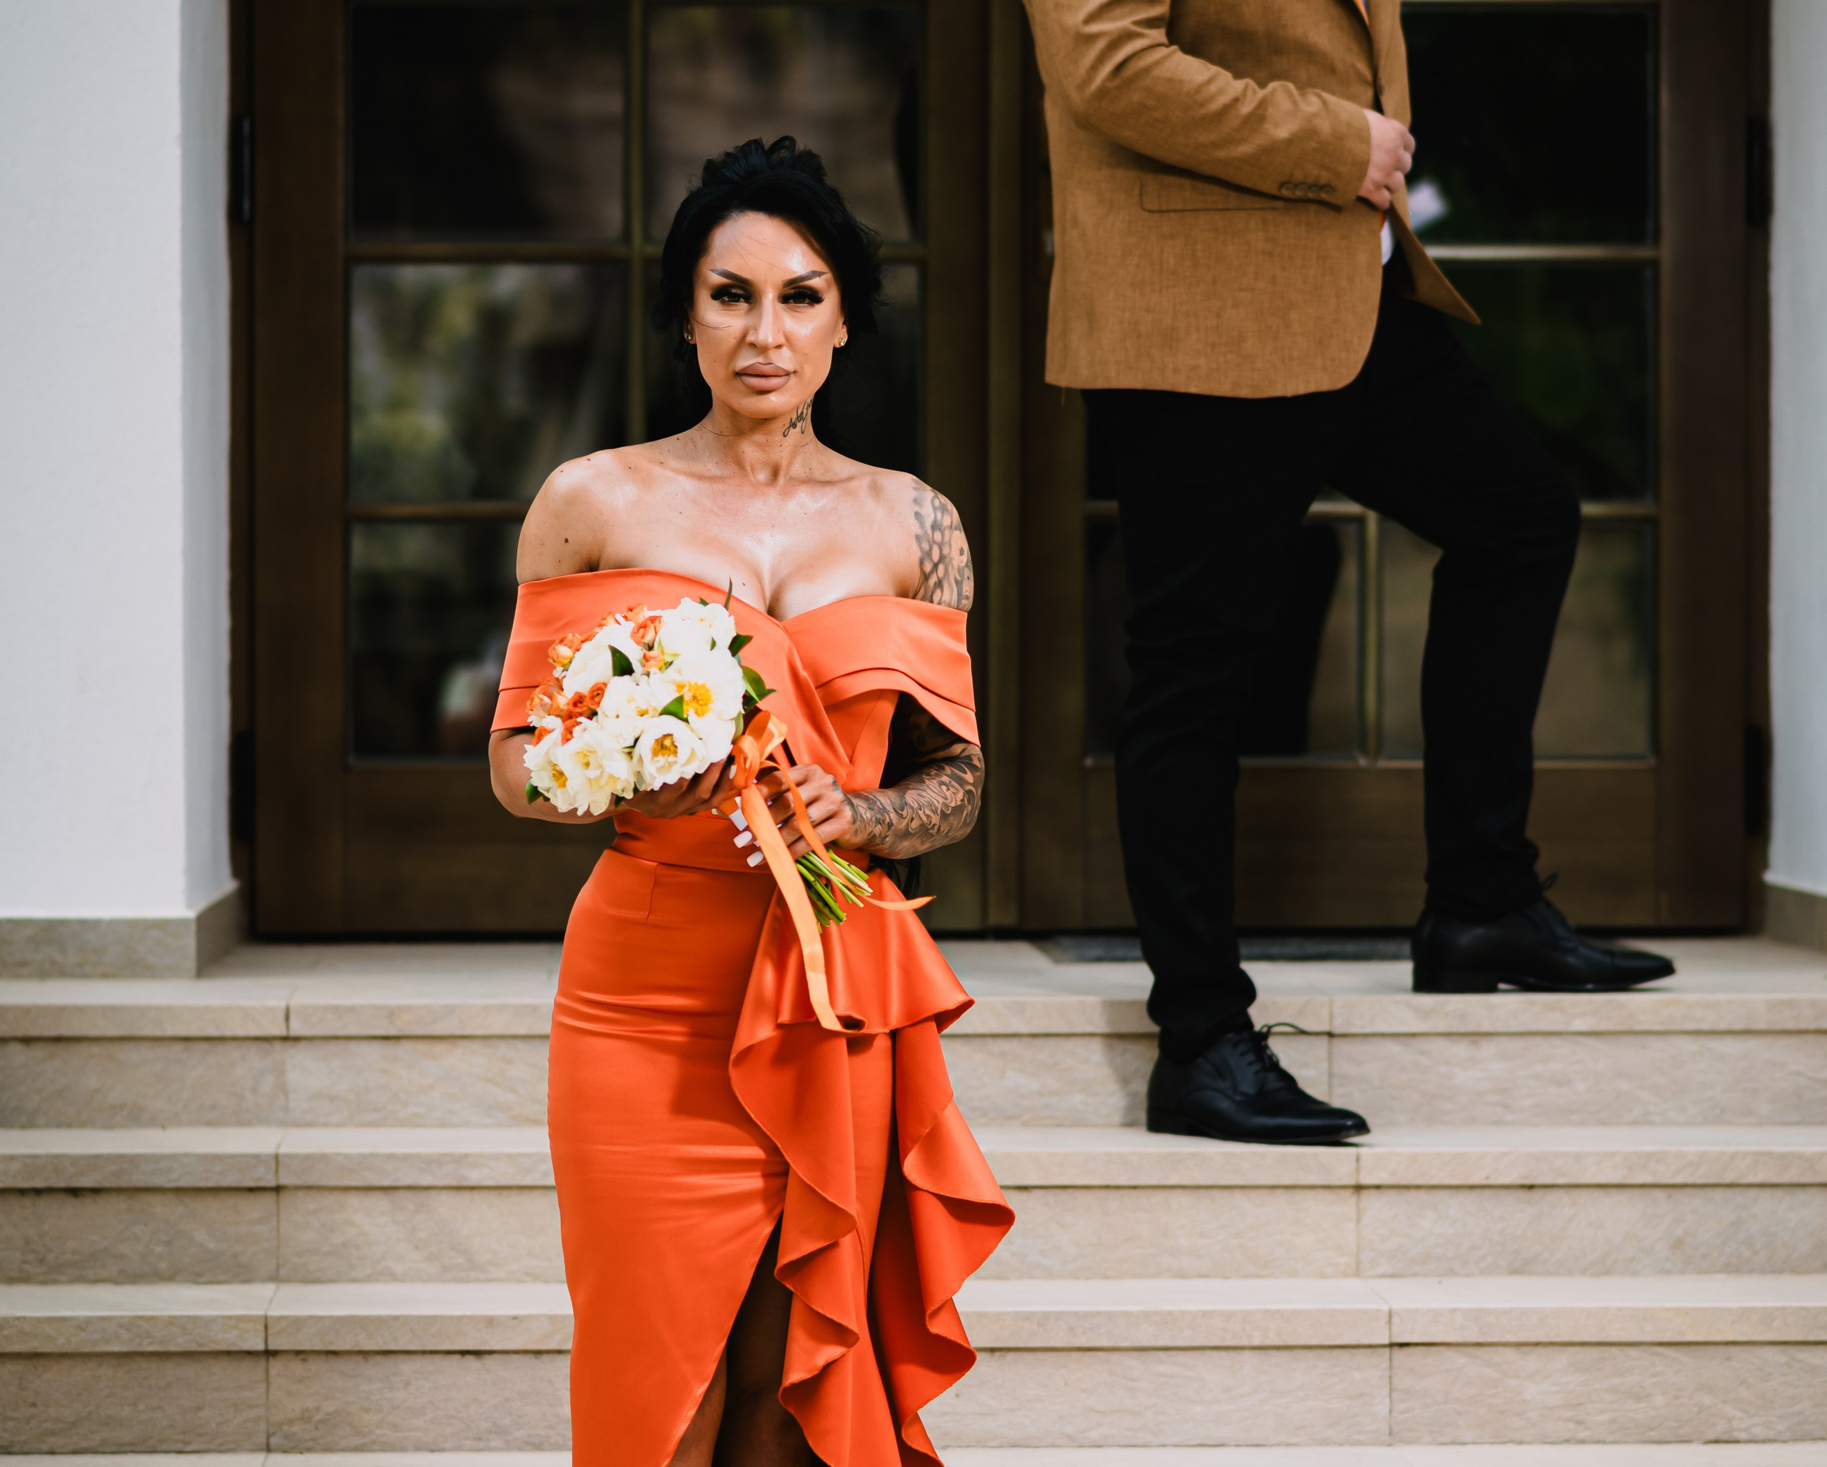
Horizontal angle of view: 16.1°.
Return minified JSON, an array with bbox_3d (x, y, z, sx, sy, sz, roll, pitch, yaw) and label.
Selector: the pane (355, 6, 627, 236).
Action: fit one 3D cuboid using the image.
[{"bbox_3d":[-0.578,-0.832,8.798,0.371,0.320,0.020,0,1,-3],"label":"pane"}]

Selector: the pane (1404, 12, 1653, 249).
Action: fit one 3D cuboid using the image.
[{"bbox_3d":[0.844,-0.846,9.025,0.378,0.334,0.020,0,1,-3],"label":"pane"}]

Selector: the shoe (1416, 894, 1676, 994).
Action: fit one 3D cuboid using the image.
[{"bbox_3d":[0.746,0.249,7.629,0.302,0.112,0.105,0,1,-5],"label":"shoe"}]

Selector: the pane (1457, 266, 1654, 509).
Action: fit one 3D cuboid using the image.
[{"bbox_3d":[0.844,-0.490,9.031,0.379,0.331,0.020,0,1,-3],"label":"pane"}]

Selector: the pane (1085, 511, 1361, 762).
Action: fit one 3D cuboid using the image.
[{"bbox_3d":[0.425,-0.132,8.867,0.380,0.330,0.020,0,1,-3],"label":"pane"}]

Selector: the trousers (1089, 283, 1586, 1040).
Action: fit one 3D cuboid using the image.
[{"bbox_3d":[0.483,-0.113,7.501,0.520,0.940,0.460,1,1,24],"label":"trousers"}]

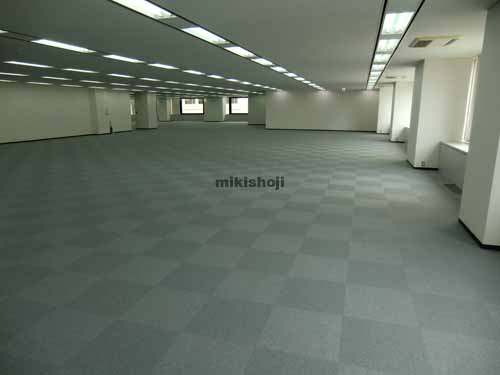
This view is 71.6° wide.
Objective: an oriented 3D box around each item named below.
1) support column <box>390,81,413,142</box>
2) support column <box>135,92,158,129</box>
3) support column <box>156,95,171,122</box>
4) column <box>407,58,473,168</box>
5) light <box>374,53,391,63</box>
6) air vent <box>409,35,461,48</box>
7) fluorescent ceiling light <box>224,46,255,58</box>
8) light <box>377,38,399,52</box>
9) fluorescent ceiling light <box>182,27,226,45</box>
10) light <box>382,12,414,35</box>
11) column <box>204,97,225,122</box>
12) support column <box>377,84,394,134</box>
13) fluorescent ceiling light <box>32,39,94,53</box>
[{"bbox_3d":[6.914,-3.377,15.546,1.000,2.522,1.350,3,13,17],"label":"support column"},{"bbox_3d":[-7.370,-5.370,24.470,0.960,2.410,1.030,4,14,17],"label":"support column"},{"bbox_3d":[-8.812,-7.828,35.192,1.100,2.410,0.950,4,14,17],"label":"support column"},{"bbox_3d":[4.689,-1.816,8.695,1.000,2.522,1.380,3,13,17],"label":"column"},{"bbox_3d":[2.923,-2.880,7.669,0.330,0.080,1.270,3,13,17],"label":"light"},{"bbox_3d":[2.853,-2.270,5.362,0.650,0.060,1.040,4,14,17],"label":"air vent"},{"bbox_3d":[-0.134,-2.480,6.308,0.290,0.060,1.210,4,14,17],"label":"fluorescent ceiling light"},{"bbox_3d":[2.296,-2.364,5.759,0.290,0.060,1.210,4,14,17],"label":"light"},{"bbox_3d":[-0.641,-2.290,5.213,0.330,0.080,1.230,3,13,17],"label":"fluorescent ceiling light"},{"bbox_3d":[1.798,-2.014,4.247,0.290,0.060,1.210,4,14,17],"label":"light"},{"bbox_3d":[-3.635,-7.950,35.200,1.800,2.522,0.900,3,13,17],"label":"column"},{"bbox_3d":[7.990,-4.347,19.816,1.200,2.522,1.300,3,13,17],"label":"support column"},{"bbox_3d":[-3.015,-2.324,5.677,0.290,0.060,1.210,4,14,17],"label":"fluorescent ceiling light"}]

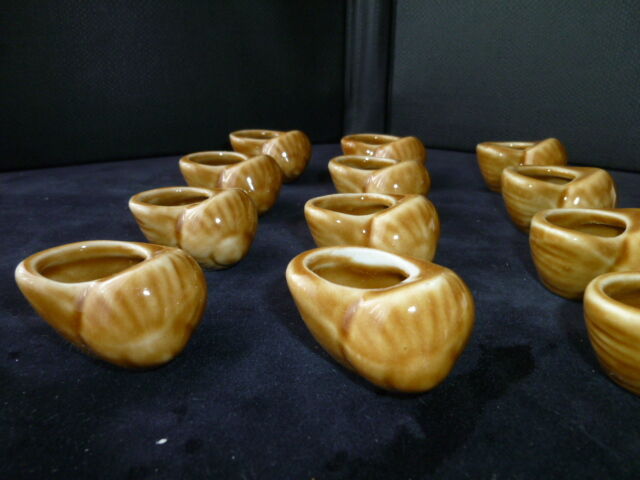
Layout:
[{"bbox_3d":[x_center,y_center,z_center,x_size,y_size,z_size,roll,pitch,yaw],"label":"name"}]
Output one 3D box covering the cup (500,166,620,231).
[{"bbox_3d":[0.126,-0.020,0.248,0.060,0.039,0.043,-5,24,-10],"label":"cup"}]

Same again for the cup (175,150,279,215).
[{"bbox_3d":[-0.053,-0.034,0.283,0.060,0.039,0.043,-4,24,-9],"label":"cup"}]

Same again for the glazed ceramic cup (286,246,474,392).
[{"bbox_3d":[0.018,0.025,0.147,0.060,0.039,0.043,6,24,14],"label":"glazed ceramic cup"}]

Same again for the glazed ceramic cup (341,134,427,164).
[{"bbox_3d":[0.046,-0.056,0.332,0.060,0.039,0.043,-1,24,-2],"label":"glazed ceramic cup"}]

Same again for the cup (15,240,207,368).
[{"bbox_3d":[-0.068,0.022,0.154,0.060,0.039,0.043,1,23,2],"label":"cup"}]

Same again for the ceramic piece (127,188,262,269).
[{"bbox_3d":[-0.059,-0.006,0.217,0.060,0.039,0.043,1,24,4],"label":"ceramic piece"}]

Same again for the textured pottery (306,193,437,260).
[{"bbox_3d":[0.023,-0.002,0.207,0.060,0.039,0.043,-4,24,-8],"label":"textured pottery"}]

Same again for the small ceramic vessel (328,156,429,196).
[{"bbox_3d":[0.035,-0.030,0.273,0.060,0.039,0.043,-1,23,-2],"label":"small ceramic vessel"}]

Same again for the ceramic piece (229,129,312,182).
[{"bbox_3d":[-0.037,-0.063,0.349,0.060,0.039,0.043,-2,24,-4],"label":"ceramic piece"}]

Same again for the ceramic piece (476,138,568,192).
[{"bbox_3d":[0.137,-0.050,0.316,0.060,0.039,0.043,-2,24,-4],"label":"ceramic piece"}]

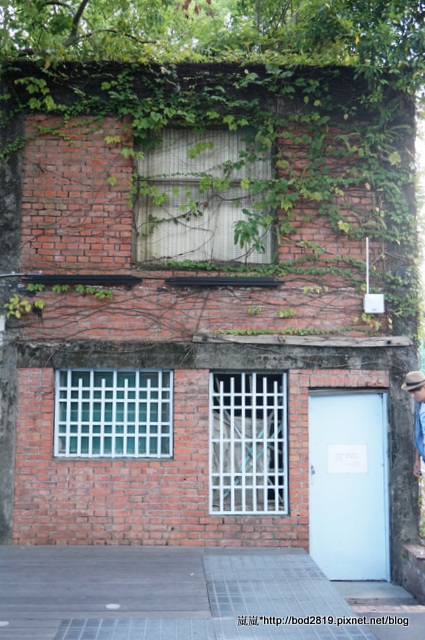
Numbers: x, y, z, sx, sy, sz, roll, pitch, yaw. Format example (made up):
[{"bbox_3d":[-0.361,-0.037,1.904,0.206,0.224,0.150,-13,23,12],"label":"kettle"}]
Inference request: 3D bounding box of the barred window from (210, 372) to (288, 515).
[{"bbox_3d":[0.377,1.270,7.373,0.798,1.457,0.090,0,-5,-2],"label":"barred window"}]

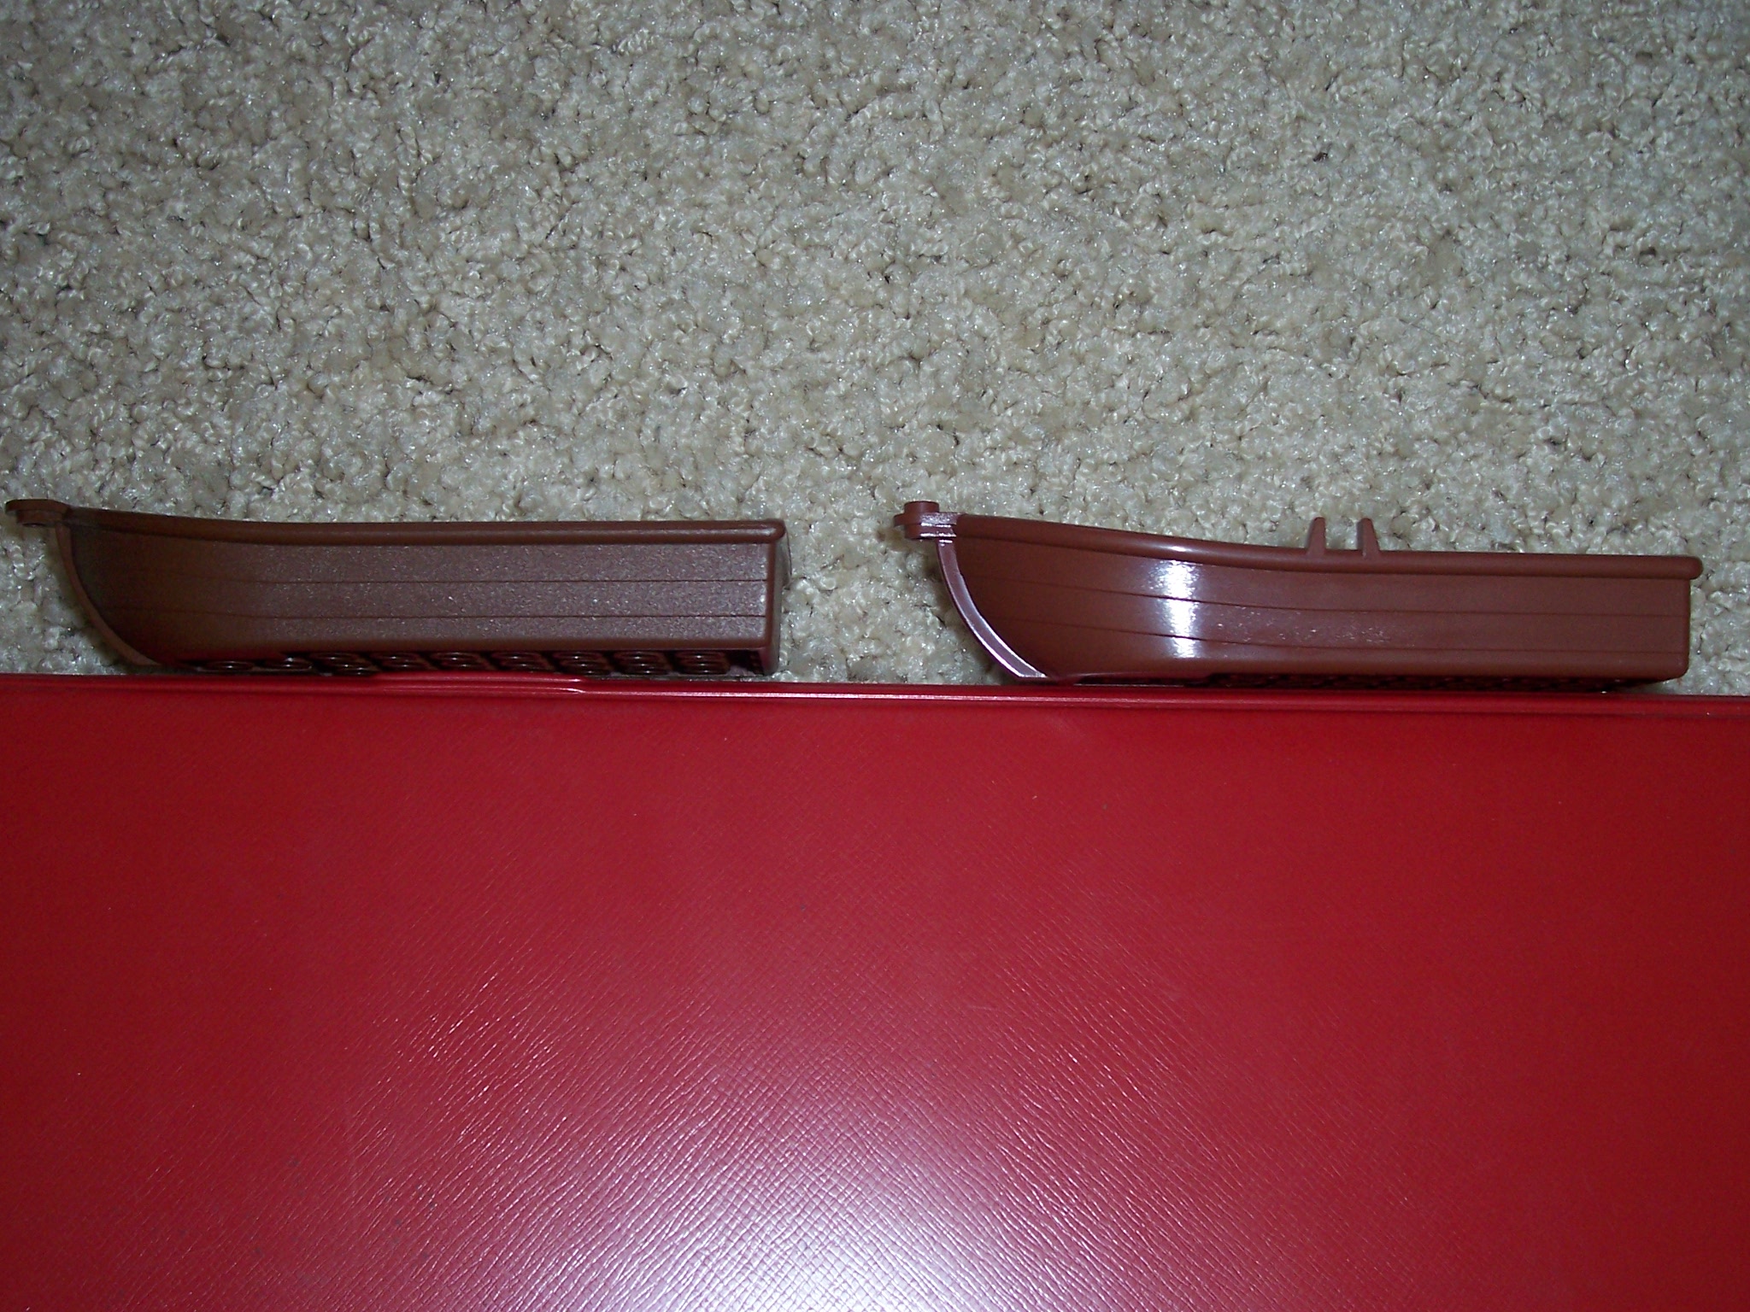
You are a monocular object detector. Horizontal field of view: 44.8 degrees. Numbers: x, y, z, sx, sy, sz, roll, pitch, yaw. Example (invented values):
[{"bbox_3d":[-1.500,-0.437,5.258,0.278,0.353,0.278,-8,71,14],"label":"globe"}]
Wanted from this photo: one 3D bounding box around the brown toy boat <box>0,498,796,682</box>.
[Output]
[{"bbox_3d":[-0.065,-0.010,0.289,0.107,0.040,0.023,0,83,-1],"label":"brown toy boat"}]

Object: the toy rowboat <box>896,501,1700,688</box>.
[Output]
[{"bbox_3d":[0.056,-0.009,0.300,0.107,0.040,0.025,1,85,-1],"label":"toy rowboat"}]

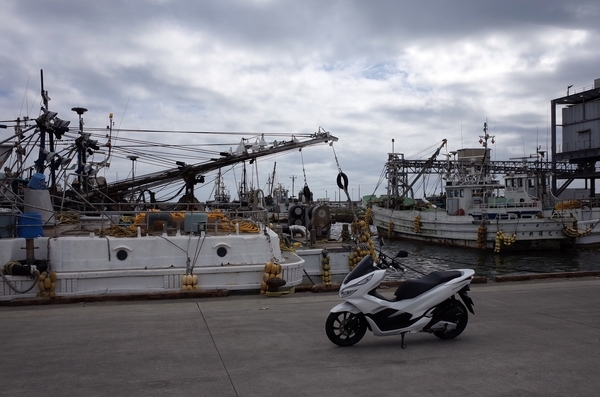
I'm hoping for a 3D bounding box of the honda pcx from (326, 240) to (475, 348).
[{"bbox_3d":[1.237,1.137,5.497,1.920,1.190,0.750,0,-1,-12],"label":"honda pcx"}]

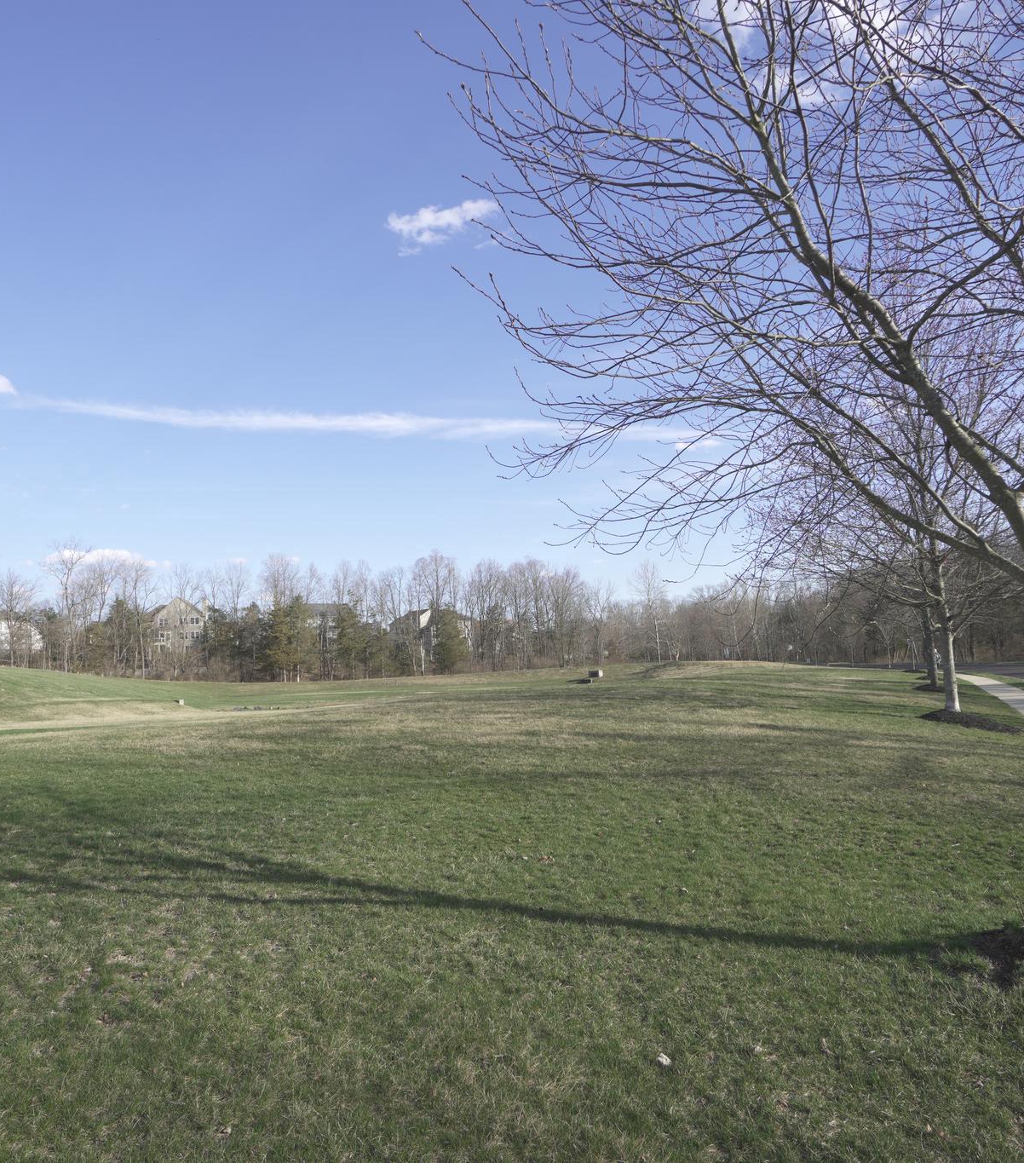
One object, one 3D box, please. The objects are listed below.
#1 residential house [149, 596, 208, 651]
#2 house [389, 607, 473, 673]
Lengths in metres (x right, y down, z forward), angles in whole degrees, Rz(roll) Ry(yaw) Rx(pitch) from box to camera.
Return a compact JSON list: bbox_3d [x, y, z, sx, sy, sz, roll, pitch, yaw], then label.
[{"bbox_3d":[-66.880,8.860,147.000,12.000,11.400,11.000,2,-5,-19],"label":"residential house"},{"bbox_3d":[-15.240,11.260,141.000,14.500,11.800,11.500,0,-5,-2],"label":"house"}]

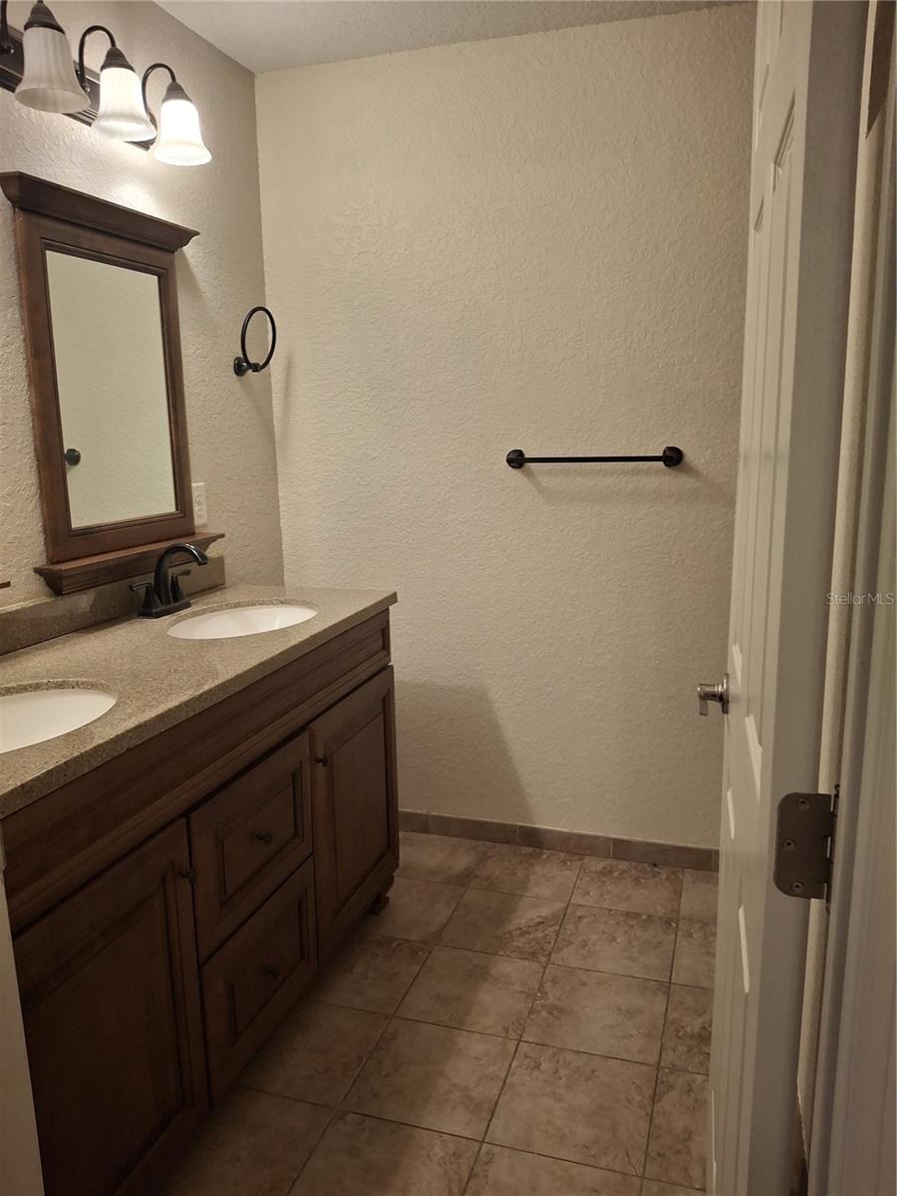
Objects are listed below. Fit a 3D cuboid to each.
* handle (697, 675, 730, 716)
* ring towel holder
[{"bbox_3d":[0.421,0.162,1.372,0.050,0.065,0.140,2,11,16],"label":"handle"},{"bbox_3d":[-0.594,-0.773,2.604,0.083,0.200,0.190,2,11,18],"label":"ring towel holder"}]

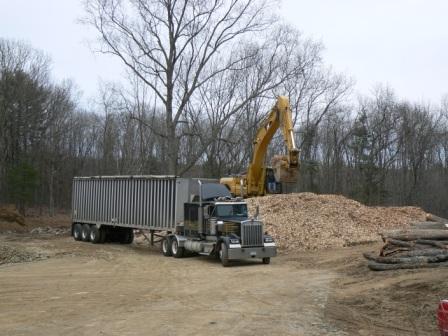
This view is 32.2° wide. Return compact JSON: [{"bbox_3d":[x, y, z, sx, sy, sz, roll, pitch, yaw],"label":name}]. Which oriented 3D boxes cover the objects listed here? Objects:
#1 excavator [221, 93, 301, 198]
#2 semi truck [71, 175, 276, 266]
[{"bbox_3d":[2.550,-0.750,52.800,3.200,7.900,7.600,1,-1,-37],"label":"excavator"},{"bbox_3d":[-3.437,2.520,42.530,2.900,4.100,19.315,1,-1,-32],"label":"semi truck"}]

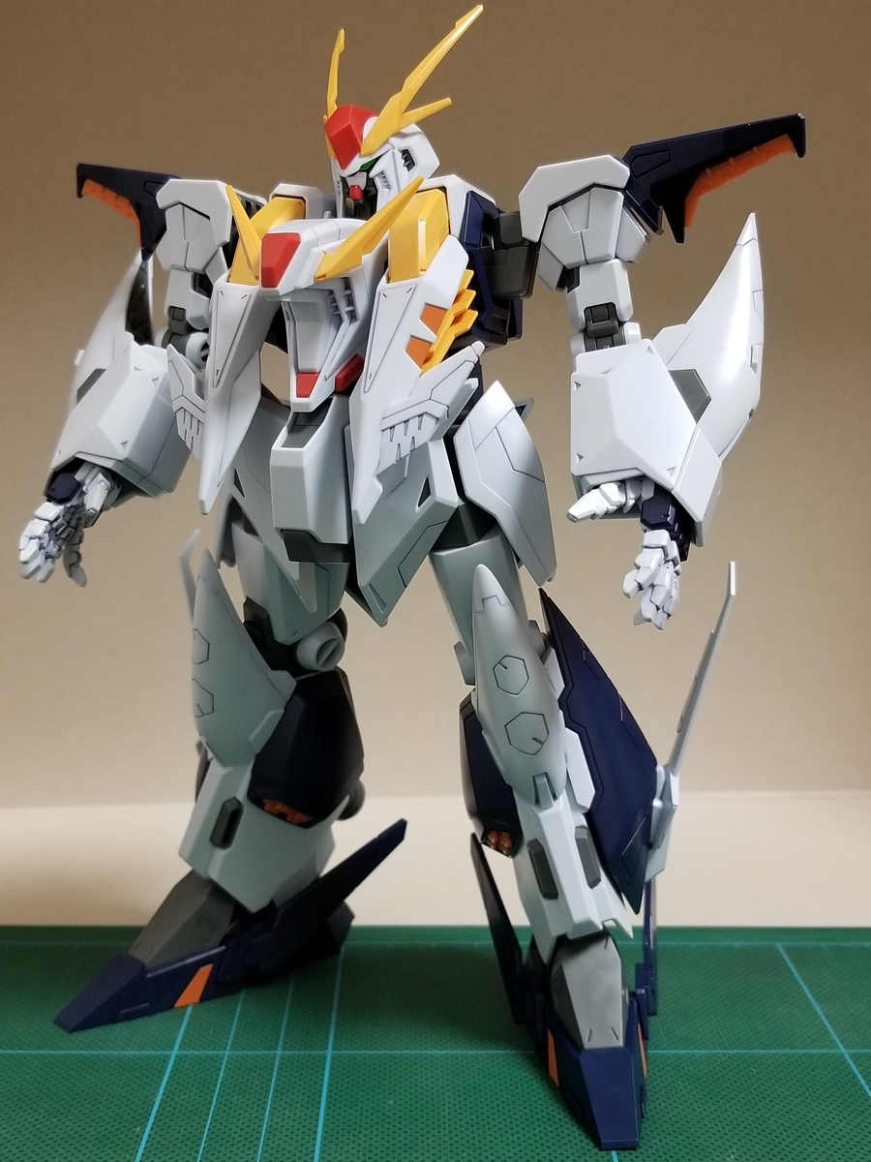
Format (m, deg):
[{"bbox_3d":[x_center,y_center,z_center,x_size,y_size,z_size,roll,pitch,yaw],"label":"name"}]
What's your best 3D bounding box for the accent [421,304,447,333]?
[{"bbox_3d":[0.000,-0.035,0.118,0.002,0.004,0.005,14,20,39],"label":"accent"}]

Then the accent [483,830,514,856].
[{"bbox_3d":[0.012,0.050,0.167,0.005,0.004,0.006,4,16,10],"label":"accent"}]

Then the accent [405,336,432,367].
[{"bbox_3d":[-0.002,-0.031,0.117,0.002,0.004,0.005,14,20,39],"label":"accent"}]

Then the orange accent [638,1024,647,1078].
[{"bbox_3d":[0.039,0.088,0.164,0.001,0.008,0.006,7,16,20],"label":"orange accent"}]

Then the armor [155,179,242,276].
[{"bbox_3d":[-0.038,-0.060,0.149,0.015,0.017,0.013,7,16,20],"label":"armor"}]

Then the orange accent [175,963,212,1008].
[{"bbox_3d":[-0.049,0.083,0.178,0.008,0.008,0.002,-4,16,-19],"label":"orange accent"}]

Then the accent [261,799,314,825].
[{"bbox_3d":[-0.029,0.045,0.171,0.009,0.005,0.005,-3,16,-16],"label":"accent"}]

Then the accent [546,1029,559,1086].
[{"bbox_3d":[0.022,0.089,0.163,0.001,0.008,0.006,-6,17,-23],"label":"accent"}]

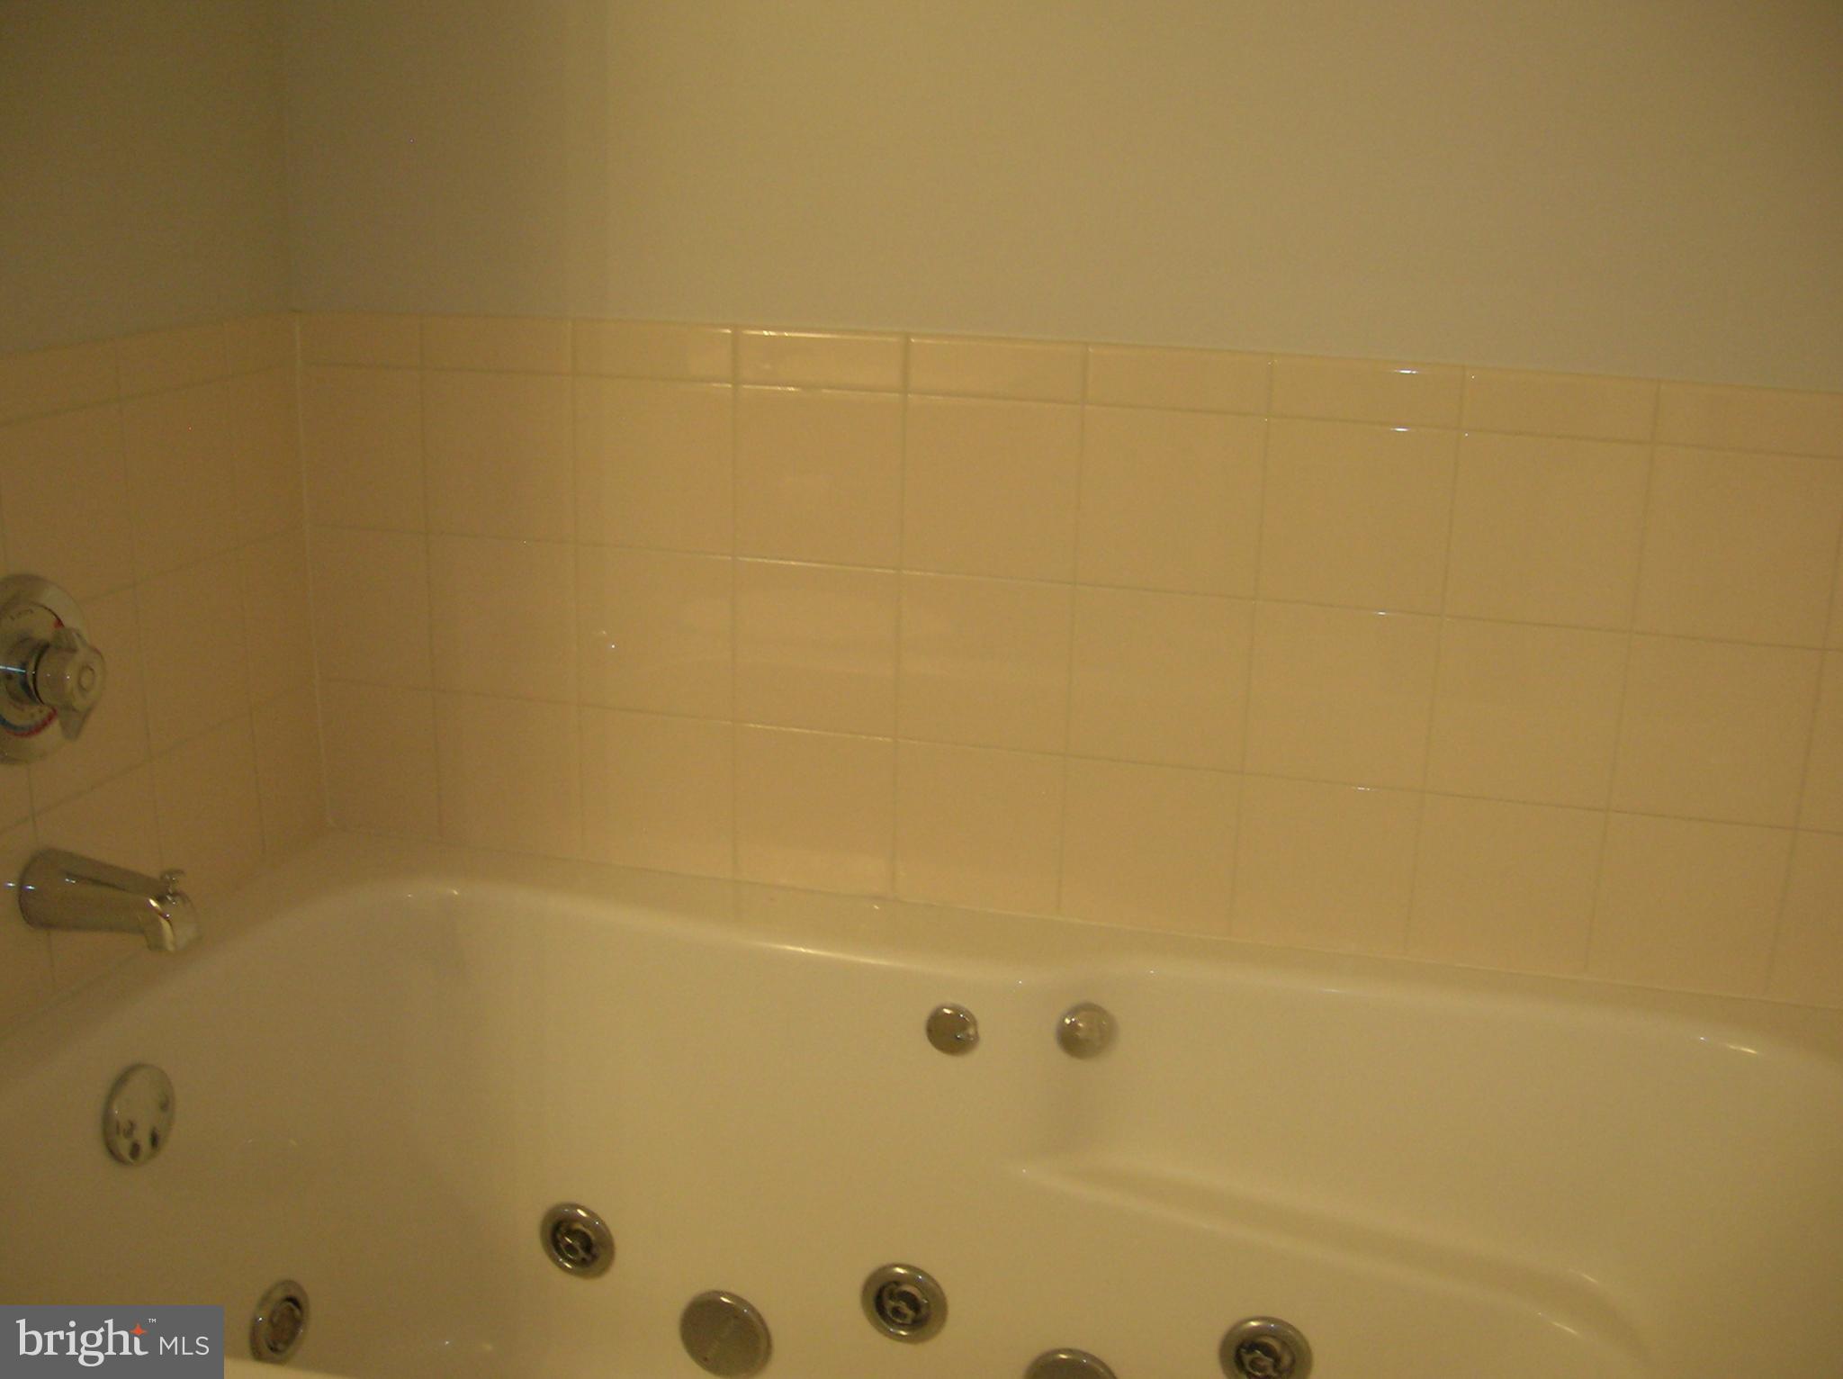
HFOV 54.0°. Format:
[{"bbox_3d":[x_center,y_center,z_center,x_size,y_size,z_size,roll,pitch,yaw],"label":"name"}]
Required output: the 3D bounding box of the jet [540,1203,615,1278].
[{"bbox_3d":[-0.318,0.509,1.659,0.077,0.077,0.022,6,14,16],"label":"jet"}]

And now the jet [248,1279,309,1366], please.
[{"bbox_3d":[-0.543,0.542,1.543,0.022,0.076,0.076,2,15,21],"label":"jet"}]

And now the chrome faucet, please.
[{"bbox_3d":[-0.614,0.161,1.379,0.135,0.074,0.057,5,16,13],"label":"chrome faucet"}]

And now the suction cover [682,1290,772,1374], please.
[{"bbox_3d":[-0.180,0.590,1.641,0.091,0.091,0.022,6,14,16],"label":"suction cover"}]

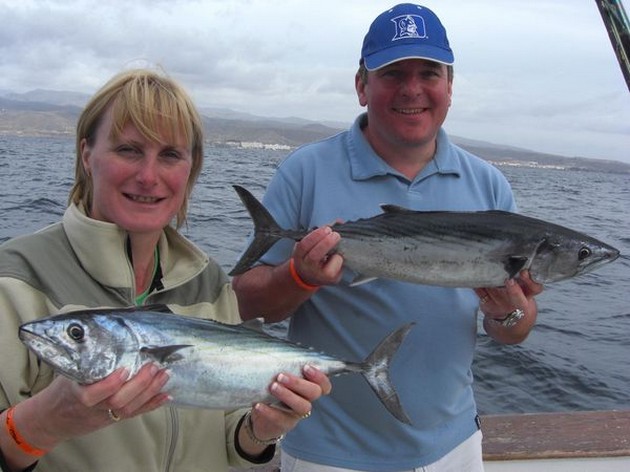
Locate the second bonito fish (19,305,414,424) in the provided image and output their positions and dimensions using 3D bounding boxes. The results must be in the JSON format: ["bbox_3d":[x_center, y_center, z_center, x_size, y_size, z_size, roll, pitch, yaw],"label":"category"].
[{"bbox_3d":[-0.076,0.132,0.755,0.460,0.121,0.068,11,0,-26],"label":"second bonito fish"}]

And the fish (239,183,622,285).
[{"bbox_3d":[0.152,0.009,0.986,0.552,0.135,0.080,3,5,3],"label":"fish"}]

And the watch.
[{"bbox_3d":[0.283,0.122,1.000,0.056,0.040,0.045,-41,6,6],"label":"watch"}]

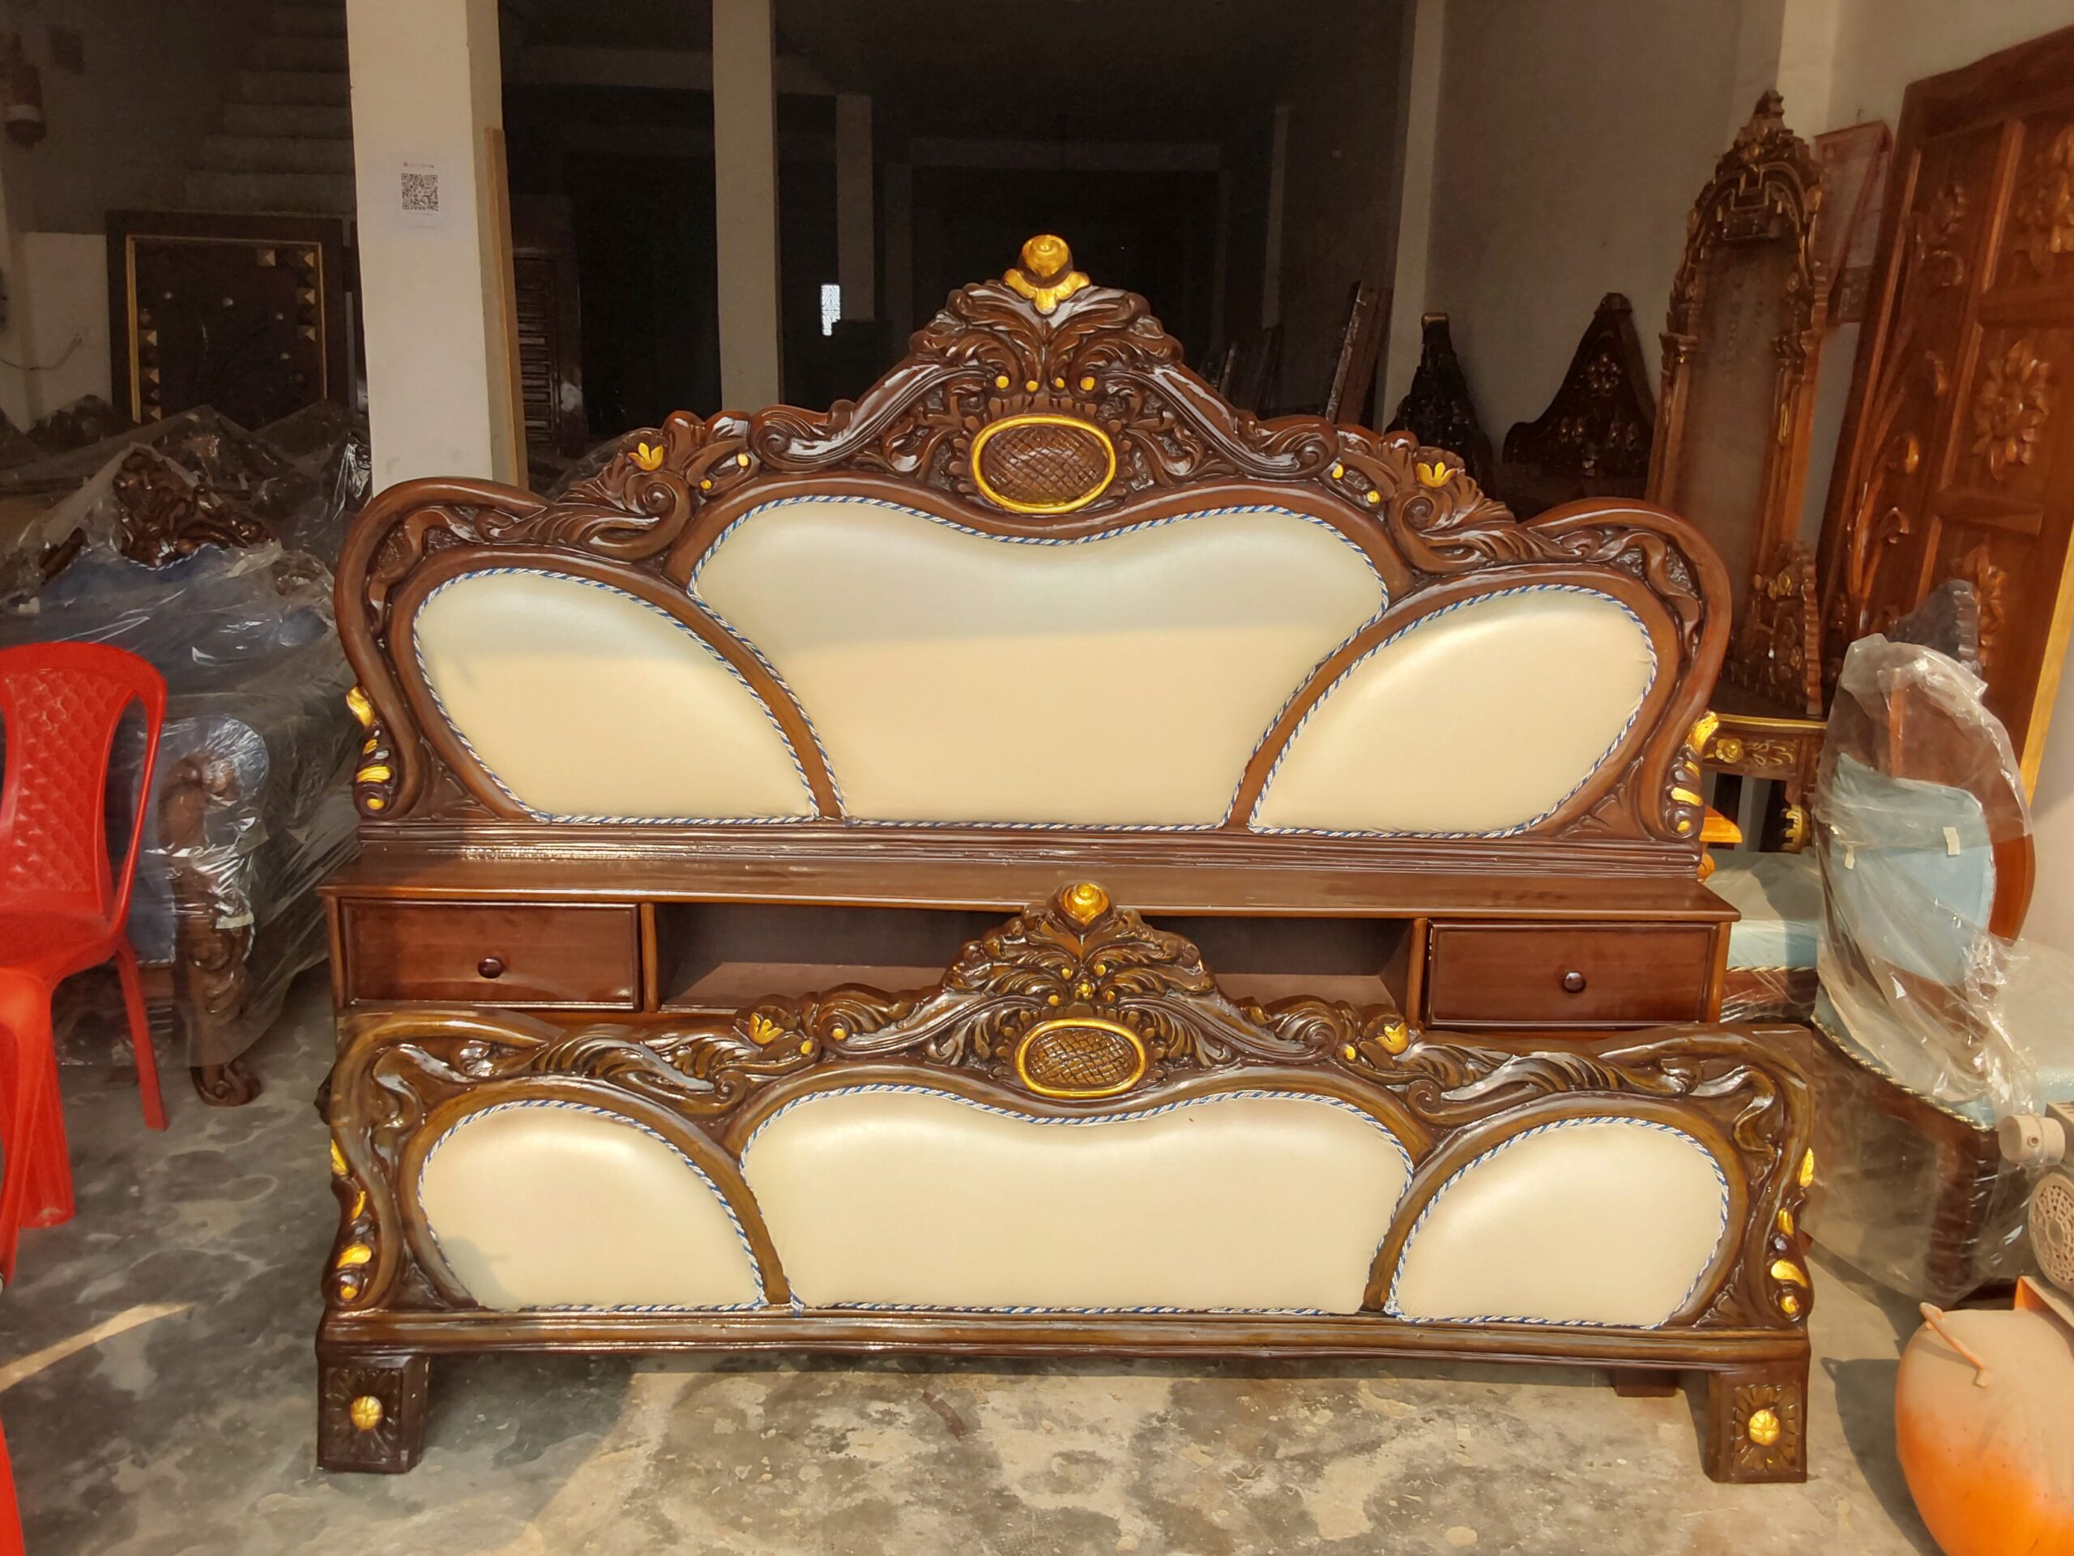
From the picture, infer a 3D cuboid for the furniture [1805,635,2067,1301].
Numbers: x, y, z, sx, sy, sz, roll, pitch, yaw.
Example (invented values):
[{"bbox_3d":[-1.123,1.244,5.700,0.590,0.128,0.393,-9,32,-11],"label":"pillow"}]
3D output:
[{"bbox_3d":[1.672,0.291,2.817,0.600,1.020,0.570,-1,13,-8],"label":"furniture"}]

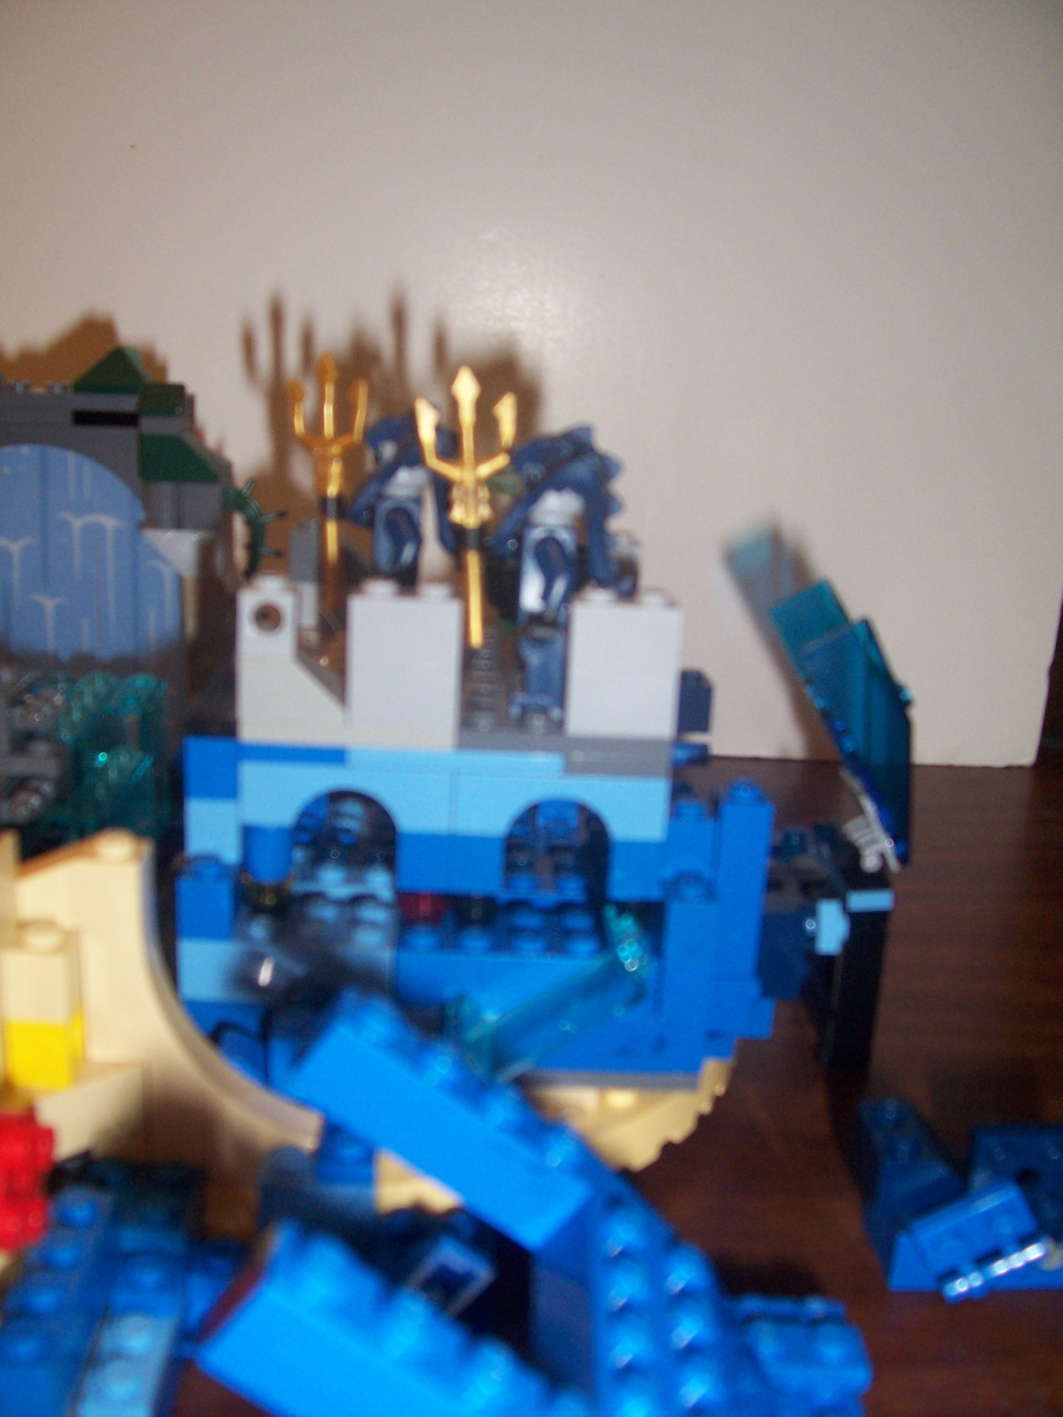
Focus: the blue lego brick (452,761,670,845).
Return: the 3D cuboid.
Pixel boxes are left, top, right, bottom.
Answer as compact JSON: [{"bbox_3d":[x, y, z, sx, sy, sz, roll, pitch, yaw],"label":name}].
[{"bbox_3d":[0.004,0.013,0.211,0.032,0.011,0.008,2,14,-2],"label":"blue lego brick"}]

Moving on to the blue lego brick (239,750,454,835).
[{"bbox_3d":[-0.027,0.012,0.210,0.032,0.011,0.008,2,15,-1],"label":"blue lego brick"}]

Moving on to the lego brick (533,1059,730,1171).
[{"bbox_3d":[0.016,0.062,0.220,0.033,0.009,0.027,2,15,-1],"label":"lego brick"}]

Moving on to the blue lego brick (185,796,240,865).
[{"bbox_3d":[-0.048,0.017,0.212,0.008,0.010,0.008,2,14,-2],"label":"blue lego brick"}]

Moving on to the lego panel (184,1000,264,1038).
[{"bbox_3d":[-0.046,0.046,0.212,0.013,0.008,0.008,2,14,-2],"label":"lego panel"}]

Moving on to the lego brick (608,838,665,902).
[{"bbox_3d":[0.016,0.023,0.214,0.008,0.010,0.008,2,15,-1],"label":"lego brick"}]

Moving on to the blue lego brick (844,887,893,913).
[{"bbox_3d":[0.058,0.032,0.246,0.008,0.004,0.008,1,14,-8],"label":"blue lego brick"}]

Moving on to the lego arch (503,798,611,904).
[{"bbox_3d":[0.004,0.020,0.213,0.016,0.016,0.008,2,14,-2],"label":"lego arch"}]

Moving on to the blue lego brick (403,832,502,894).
[{"bbox_3d":[-0.012,0.022,0.213,0.016,0.010,0.008,2,15,-1],"label":"blue lego brick"}]

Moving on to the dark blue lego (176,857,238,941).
[{"bbox_3d":[-0.047,0.028,0.206,0.008,0.011,0.008,2,15,-1],"label":"dark blue lego"}]

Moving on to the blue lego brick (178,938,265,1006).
[{"bbox_3d":[-0.044,0.038,0.209,0.016,0.010,0.008,2,15,-1],"label":"blue lego brick"}]

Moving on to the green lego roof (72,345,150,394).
[{"bbox_3d":[-0.088,-0.071,0.294,0.016,0.010,0.009,2,14,-2],"label":"green lego roof"}]

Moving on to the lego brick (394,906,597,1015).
[{"bbox_3d":[-0.005,0.038,0.214,0.032,0.011,0.016,2,14,-2],"label":"lego brick"}]

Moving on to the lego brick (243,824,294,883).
[{"bbox_3d":[-0.040,0.021,0.212,0.008,0.010,0.008,2,14,-2],"label":"lego brick"}]

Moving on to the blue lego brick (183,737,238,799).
[{"bbox_3d":[-0.047,0.008,0.209,0.008,0.010,0.008,2,15,-1],"label":"blue lego brick"}]

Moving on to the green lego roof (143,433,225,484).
[{"bbox_3d":[-0.071,-0.051,0.284,0.016,0.010,0.009,2,14,-2],"label":"green lego roof"}]

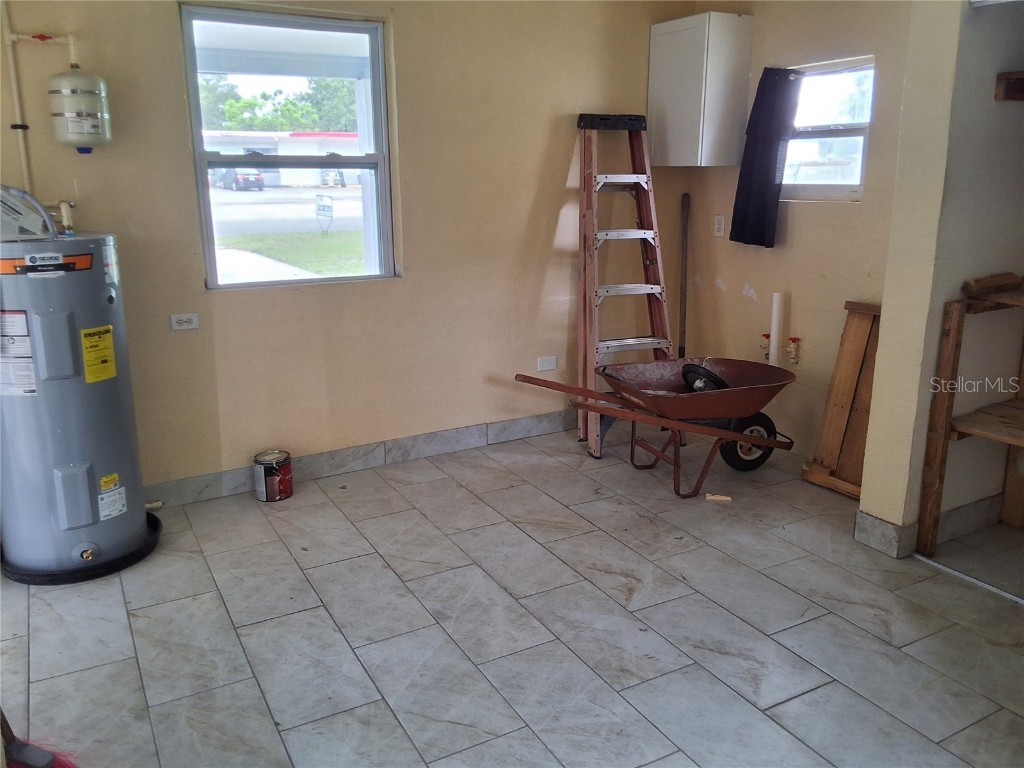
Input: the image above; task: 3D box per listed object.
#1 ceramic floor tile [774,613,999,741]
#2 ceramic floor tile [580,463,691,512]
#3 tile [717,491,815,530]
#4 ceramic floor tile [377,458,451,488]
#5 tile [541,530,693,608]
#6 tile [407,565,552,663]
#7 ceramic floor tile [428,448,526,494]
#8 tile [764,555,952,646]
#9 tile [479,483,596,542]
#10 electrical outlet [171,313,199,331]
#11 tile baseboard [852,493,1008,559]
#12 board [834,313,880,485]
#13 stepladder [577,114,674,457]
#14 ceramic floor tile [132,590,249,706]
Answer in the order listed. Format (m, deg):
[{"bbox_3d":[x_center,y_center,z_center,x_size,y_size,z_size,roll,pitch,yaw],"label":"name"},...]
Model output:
[{"bbox_3d":[1.132,0.889,2.563,0.301,0.010,0.607,-8,17,-28],"label":"ceramic floor tile"},{"bbox_3d":[0.628,0.503,4.030,0.301,0.010,0.607,-8,17,-28],"label":"ceramic floor tile"},{"bbox_3d":[1.083,0.544,3.890,0.305,0.010,0.611,-8,17,-28],"label":"tile"},{"bbox_3d":[-0.501,0.453,4.184,0.301,0.010,0.305,-8,17,-28],"label":"ceramic floor tile"},{"bbox_3d":[0.405,0.722,3.235,0.305,0.010,0.611,-8,17,-28],"label":"tile"},{"bbox_3d":[-0.128,0.803,2.938,0.305,0.010,0.611,-8,17,-28],"label":"tile"},{"bbox_3d":[-0.188,0.445,4.260,0.301,0.010,0.595,-8,17,-28],"label":"ceramic floor tile"},{"bbox_3d":[1.218,0.767,2.970,0.301,0.010,0.604,-8,17,-28],"label":"tile"},{"bbox_3d":[0.105,0.579,3.732,0.303,0.010,0.605,-8,17,-28],"label":"tile"},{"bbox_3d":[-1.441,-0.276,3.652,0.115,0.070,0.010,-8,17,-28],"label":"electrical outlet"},{"bbox_3d":[1.762,0.554,3.476,0.690,0.138,0.205,-8,17,-28],"label":"tile baseboard"},{"bbox_3d":[1.654,0.084,3.850,0.020,0.795,0.150,2,12,-30],"label":"board"},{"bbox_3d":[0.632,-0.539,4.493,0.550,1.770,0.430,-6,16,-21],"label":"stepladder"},{"bbox_3d":[-1.062,0.851,2.717,0.303,0.010,0.605,-8,17,-28],"label":"ceramic floor tile"}]

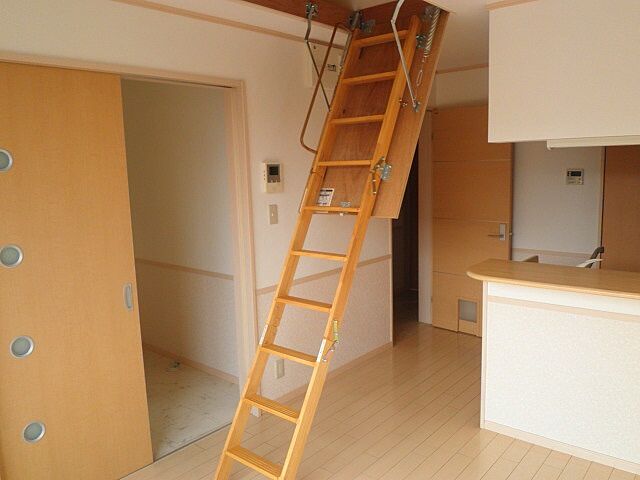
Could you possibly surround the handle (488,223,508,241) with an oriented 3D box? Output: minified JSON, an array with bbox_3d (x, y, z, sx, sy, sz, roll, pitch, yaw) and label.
[{"bbox_3d":[1.458,-0.062,3.948,0.125,0.132,0.060,6,11,43],"label":"handle"}]

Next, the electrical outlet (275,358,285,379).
[{"bbox_3d":[-0.254,0.845,3.133,0.012,0.120,0.070,5,11,42],"label":"electrical outlet"}]

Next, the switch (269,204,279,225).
[{"bbox_3d":[-0.283,-0.158,2.997,0.012,0.120,0.070,5,11,42],"label":"switch"}]

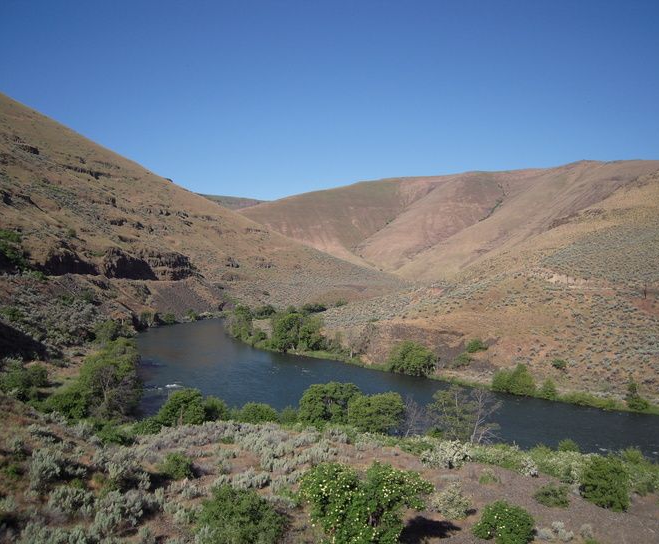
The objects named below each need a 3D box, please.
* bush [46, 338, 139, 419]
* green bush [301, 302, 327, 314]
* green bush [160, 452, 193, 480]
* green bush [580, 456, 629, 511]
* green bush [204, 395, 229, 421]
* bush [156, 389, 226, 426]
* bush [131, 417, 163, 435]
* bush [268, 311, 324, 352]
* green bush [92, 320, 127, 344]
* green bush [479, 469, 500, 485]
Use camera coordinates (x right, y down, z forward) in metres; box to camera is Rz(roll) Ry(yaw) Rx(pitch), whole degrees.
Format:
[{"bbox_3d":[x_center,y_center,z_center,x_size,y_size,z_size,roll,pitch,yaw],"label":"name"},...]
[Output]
[{"bbox_3d":[-41.043,18.696,102.000,16.190,12.550,12.150,0,2,0],"label":"bush"},{"bbox_3d":[-4.910,12.420,192.017,8.260,4.710,7.020,0,2,0],"label":"green bush"},{"bbox_3d":[-10.174,12.934,39.000,2.190,1.640,1.970,0,2,0],"label":"green bush"},{"bbox_3d":[18.755,14.425,40.000,3.310,3.240,2.980,0,2,0],"label":"green bush"},{"bbox_3d":[-16.569,20.078,86.008,3.700,4.190,3.330,0,2,0],"label":"green bush"},{"bbox_3d":[-19.908,19.549,84.005,9.720,5.710,6.810,0,2,0],"label":"bush"},{"bbox_3d":[-22.963,19.367,74.000,3.920,2.160,3.330,0,2,0],"label":"bush"},{"bbox_3d":[-9.449,16.536,163.000,15.100,11.090,11.320,0,2,0],"label":"bush"},{"bbox_3d":[-58.142,15.989,155.000,8.200,6.030,6.970,0,2,0],"label":"green bush"},{"bbox_3d":[11.731,14.993,43.000,1.420,1.030,1.210,0,2,0],"label":"green bush"}]

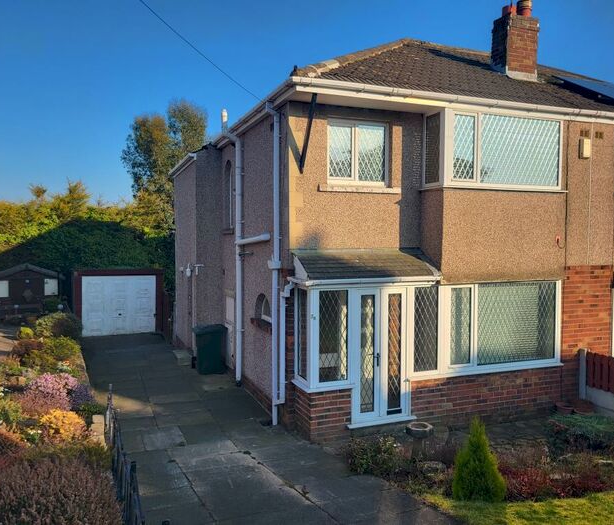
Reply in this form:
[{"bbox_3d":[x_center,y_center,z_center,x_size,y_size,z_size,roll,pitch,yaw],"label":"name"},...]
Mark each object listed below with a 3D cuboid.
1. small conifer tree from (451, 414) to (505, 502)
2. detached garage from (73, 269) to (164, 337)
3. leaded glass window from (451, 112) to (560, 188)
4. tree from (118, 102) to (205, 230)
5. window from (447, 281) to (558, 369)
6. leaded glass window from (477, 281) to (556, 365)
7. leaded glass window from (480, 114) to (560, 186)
[{"bbox_3d":[1.630,1.847,4.969,0.490,0.789,0.490,1,4,19],"label":"small conifer tree"},{"bbox_3d":[-7.047,1.202,19.586,2.773,2.175,5.000,-1,3,-21],"label":"detached garage"},{"bbox_3d":[3.432,-1.862,8.917,2.383,1.220,0.110,-1,3,-21],"label":"leaded glass window"},{"bbox_3d":[-7.316,-3.200,27.072,4.500,10.438,4.500,-1,3,-21],"label":"tree"},{"bbox_3d":[3.430,1.084,9.087,2.488,1.476,0.110,-1,3,-21],"label":"window"},{"bbox_3d":[3.656,1.055,9.174,1.764,1.433,0.070,-1,3,-21],"label":"leaded glass window"},{"bbox_3d":[3.507,-1.812,8.617,1.651,1.090,0.070,-1,4,-21],"label":"leaded glass window"}]

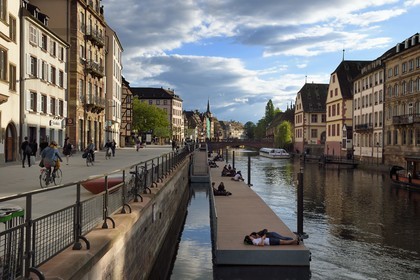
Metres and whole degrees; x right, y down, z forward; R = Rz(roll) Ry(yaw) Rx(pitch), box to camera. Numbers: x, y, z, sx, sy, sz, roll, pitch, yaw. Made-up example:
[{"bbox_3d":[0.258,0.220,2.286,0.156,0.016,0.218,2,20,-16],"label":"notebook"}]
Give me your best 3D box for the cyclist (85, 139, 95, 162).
[{"bbox_3d":[-7.540,0.686,27.900,0.580,1.370,0.800,0,0,3],"label":"cyclist"}]

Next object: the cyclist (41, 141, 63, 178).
[{"bbox_3d":[-5.756,0.686,16.100,0.650,1.330,0.800,0,0,10],"label":"cyclist"}]

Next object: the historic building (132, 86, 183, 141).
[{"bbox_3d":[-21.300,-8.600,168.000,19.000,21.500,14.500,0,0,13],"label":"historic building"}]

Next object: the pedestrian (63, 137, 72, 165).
[{"bbox_3d":[-8.731,0.693,27.200,0.480,1.700,0.500,0,0,-30],"label":"pedestrian"}]

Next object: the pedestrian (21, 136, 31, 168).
[{"bbox_3d":[-10.526,0.728,25.400,0.580,1.770,0.420,0,0,7],"label":"pedestrian"}]

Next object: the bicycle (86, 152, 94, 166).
[{"bbox_3d":[-7.521,1.152,27.900,0.580,1.020,1.700,0,0,3],"label":"bicycle"}]

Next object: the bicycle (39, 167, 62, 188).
[{"bbox_3d":[-5.800,1.170,16.100,0.580,1.020,1.700,0,0,10],"label":"bicycle"}]

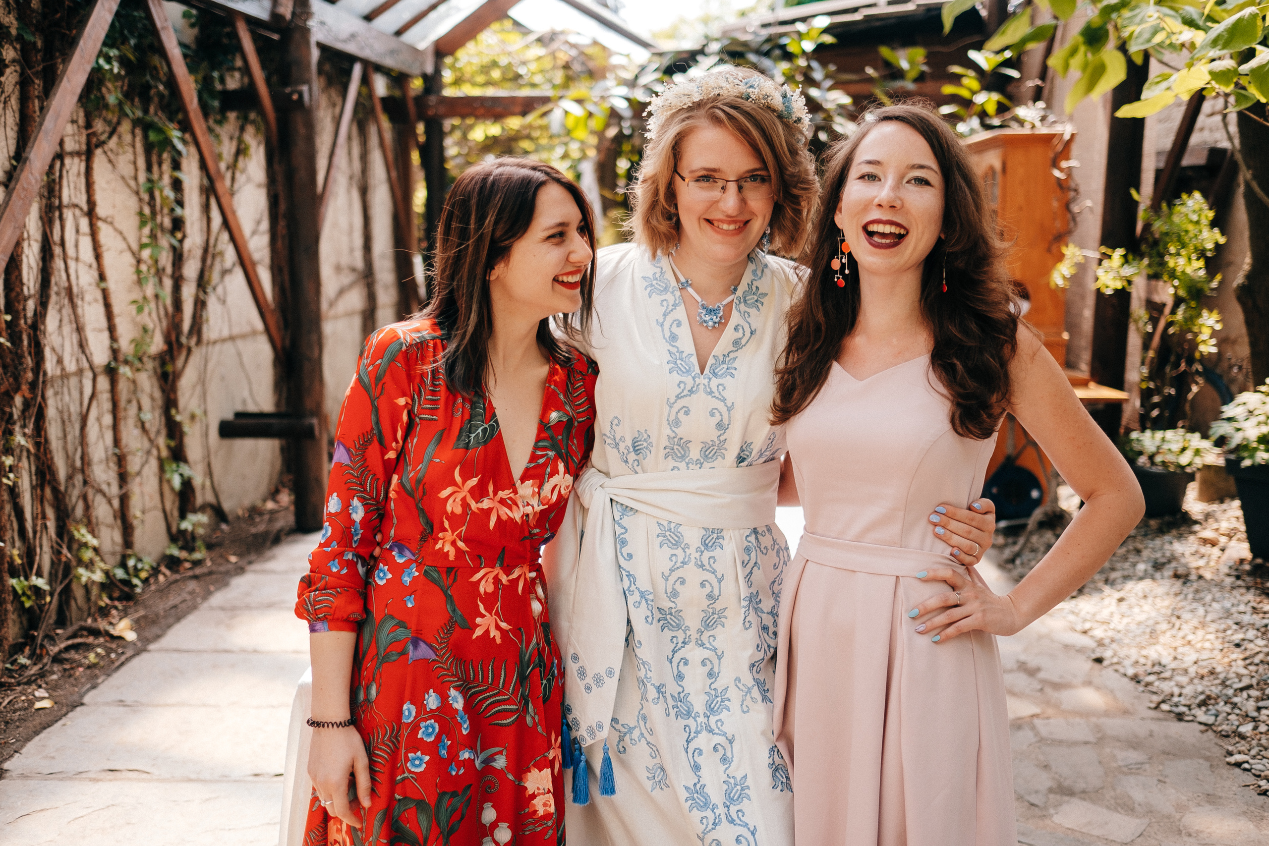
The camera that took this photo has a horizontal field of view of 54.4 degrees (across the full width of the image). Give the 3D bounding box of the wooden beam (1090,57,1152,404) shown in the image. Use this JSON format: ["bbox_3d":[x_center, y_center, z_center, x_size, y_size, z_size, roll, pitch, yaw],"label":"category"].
[{"bbox_3d":[2.735,-0.827,7.028,0.150,2.700,0.150,1,8,0],"label":"wooden beam"}]

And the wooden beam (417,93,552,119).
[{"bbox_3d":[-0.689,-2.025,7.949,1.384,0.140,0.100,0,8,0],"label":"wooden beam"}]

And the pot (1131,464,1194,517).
[{"bbox_3d":[3.026,0.388,7.167,0.400,0.260,0.400,0,8,0],"label":"pot"}]

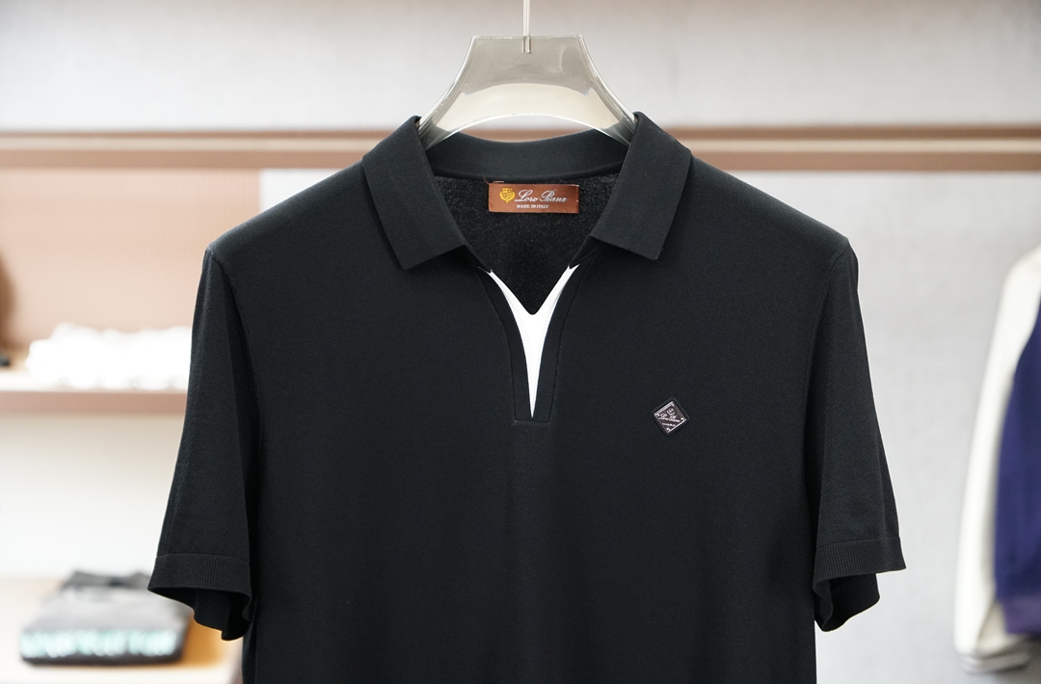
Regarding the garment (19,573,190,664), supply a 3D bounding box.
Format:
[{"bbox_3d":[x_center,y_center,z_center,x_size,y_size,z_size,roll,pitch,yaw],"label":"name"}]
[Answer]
[{"bbox_3d":[-0.672,0.467,4.071,0.260,0.065,0.350,0,6,0],"label":"garment"}]

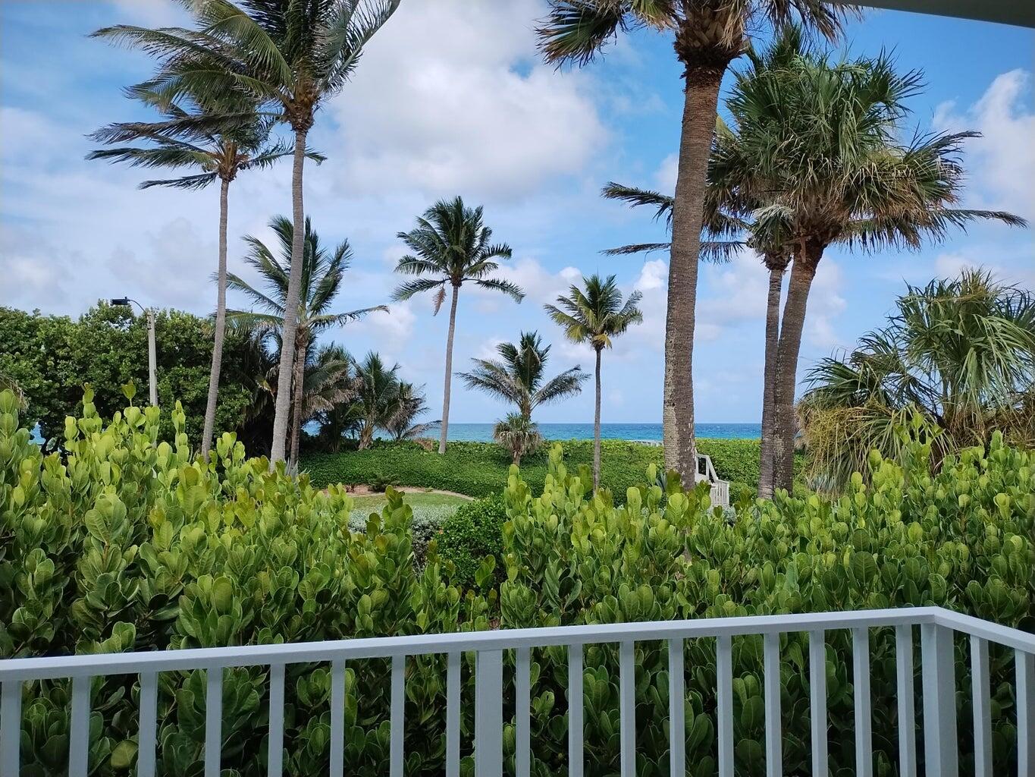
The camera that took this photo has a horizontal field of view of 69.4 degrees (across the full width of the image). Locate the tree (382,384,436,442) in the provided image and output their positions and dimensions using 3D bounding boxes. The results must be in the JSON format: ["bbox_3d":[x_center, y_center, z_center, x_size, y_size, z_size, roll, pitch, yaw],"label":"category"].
[{"bbox_3d":[-5.481,1.178,36.986,3.080,2.960,3.080,0,-3,0],"label":"tree"}]

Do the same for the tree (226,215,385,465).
[{"bbox_3d":[-8.822,-1.945,31.126,6.630,10.620,5.970,0,-3,0],"label":"tree"}]

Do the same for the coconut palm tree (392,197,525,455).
[{"bbox_3d":[-2.717,-2.914,34.175,6.060,11.890,5.760,0,-3,0],"label":"coconut palm tree"}]

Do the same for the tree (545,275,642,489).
[{"bbox_3d":[3.020,-0.158,29.540,3.830,8.740,3.830,0,-3,0],"label":"tree"}]

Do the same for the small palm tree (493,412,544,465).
[{"bbox_3d":[0.053,2.191,32.433,2.250,2.310,2.250,0,-3,0],"label":"small palm tree"}]

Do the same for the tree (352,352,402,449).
[{"bbox_3d":[-6.704,0.569,35.513,2.690,4.650,2.690,0,-3,0],"label":"tree"}]

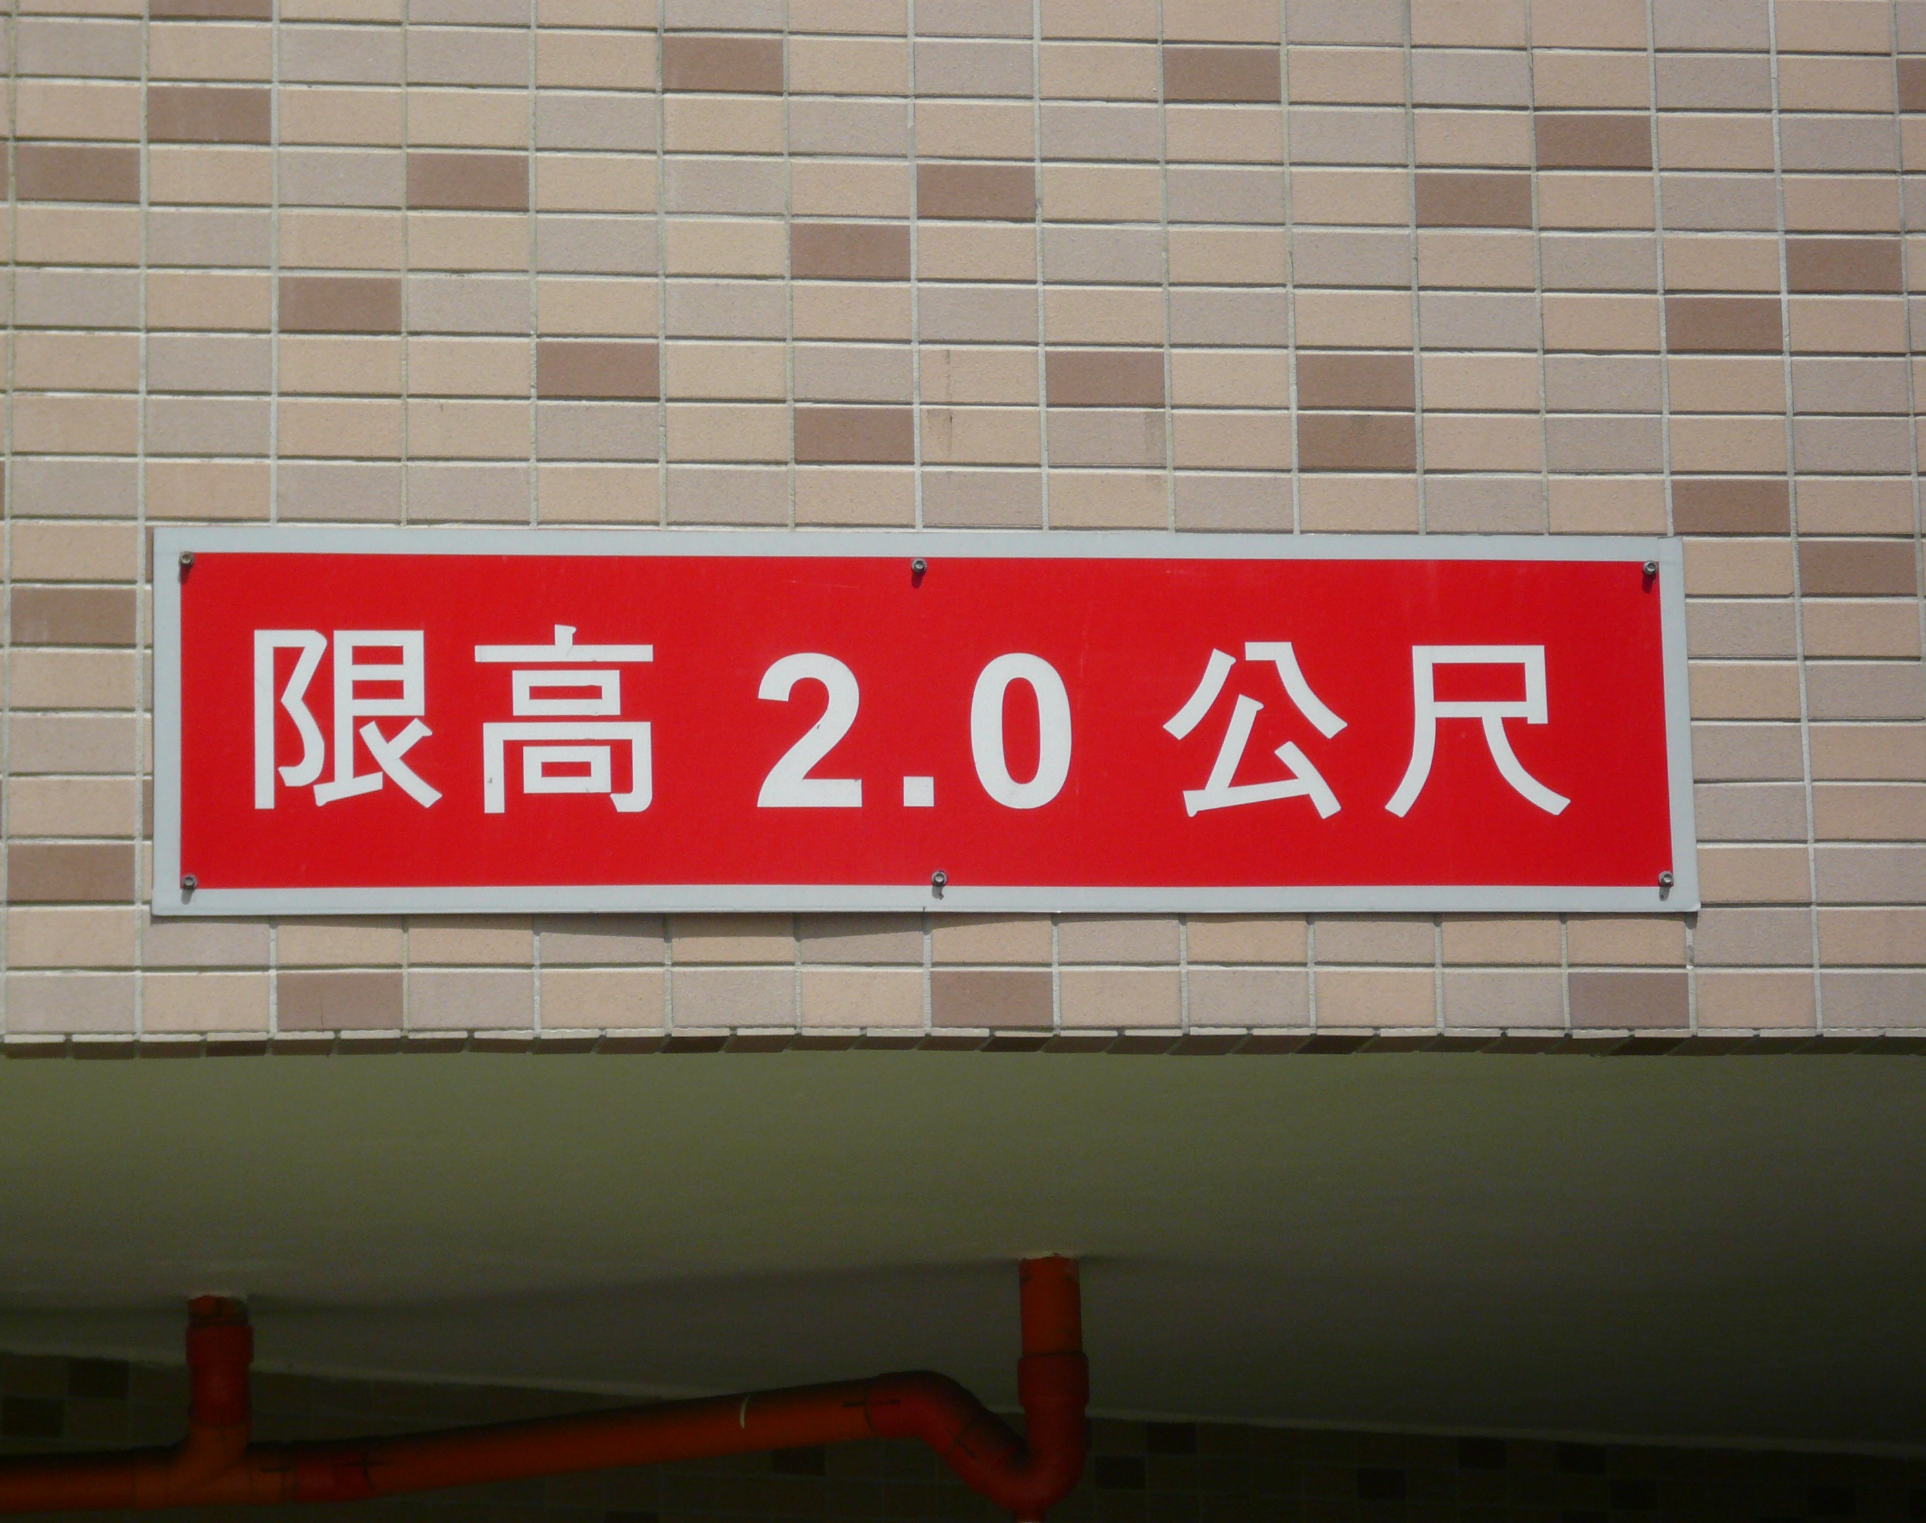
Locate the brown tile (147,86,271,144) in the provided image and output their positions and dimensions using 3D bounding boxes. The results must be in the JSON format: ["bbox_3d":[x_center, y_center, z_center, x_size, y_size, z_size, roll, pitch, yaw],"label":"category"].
[{"bbox_3d":[-0.587,-0.501,4.656,0.095,0.046,0.008,0,-11,-7],"label":"brown tile"}]

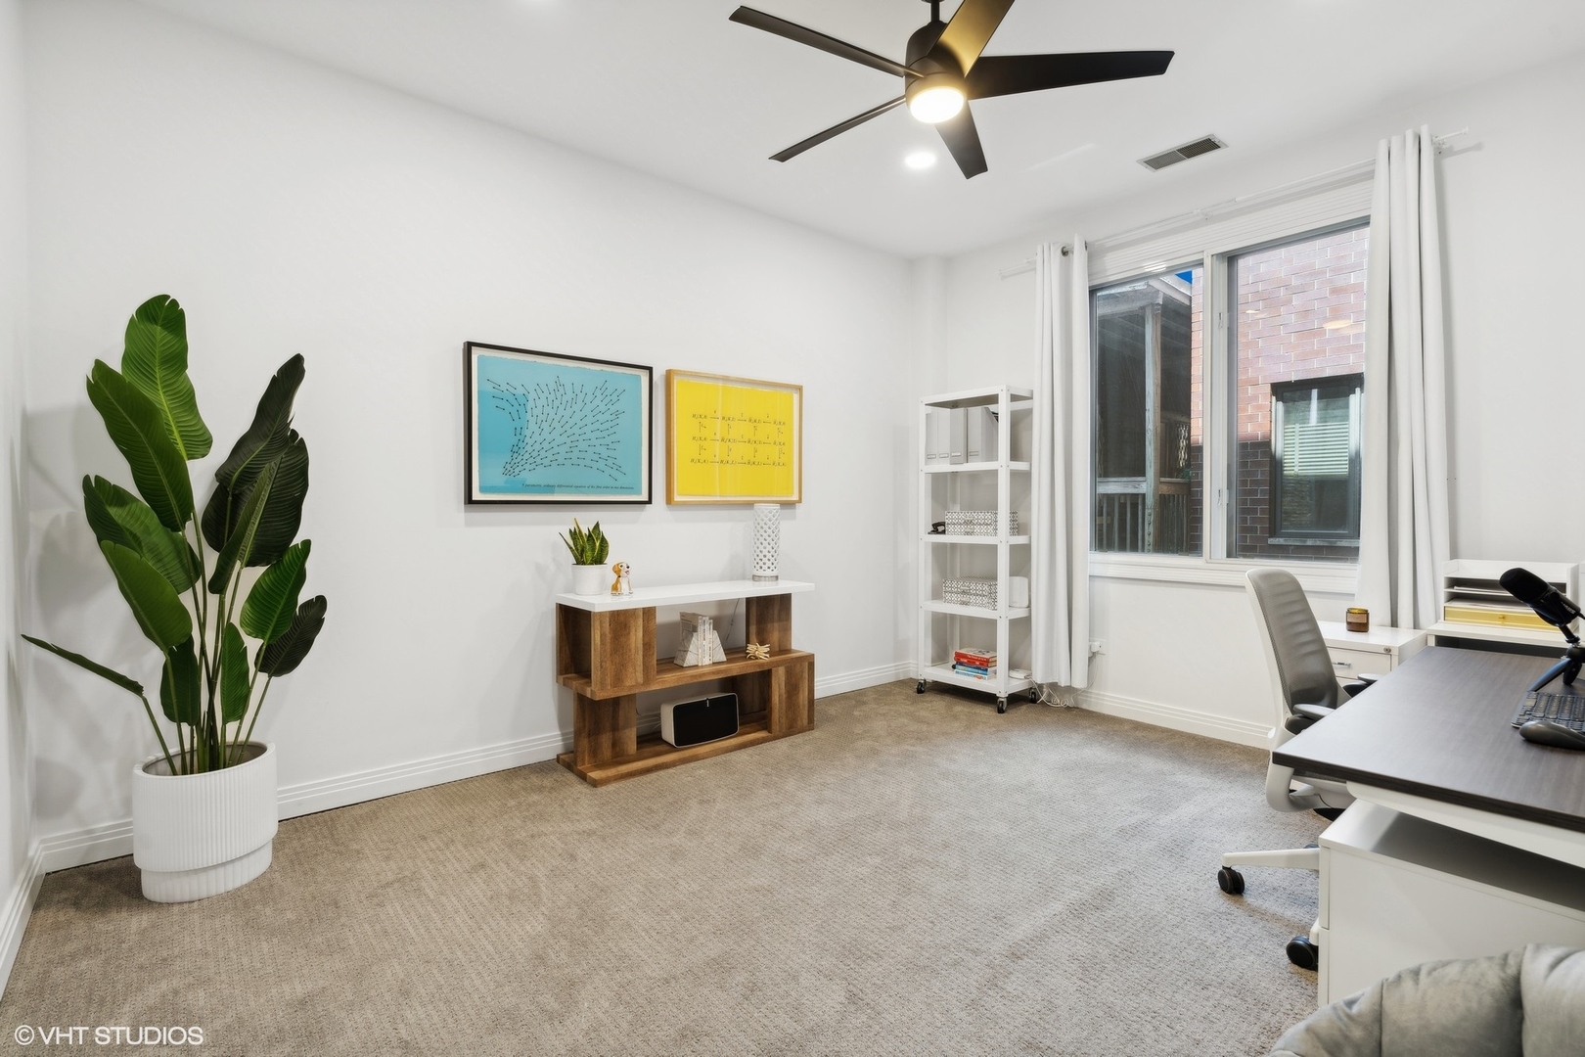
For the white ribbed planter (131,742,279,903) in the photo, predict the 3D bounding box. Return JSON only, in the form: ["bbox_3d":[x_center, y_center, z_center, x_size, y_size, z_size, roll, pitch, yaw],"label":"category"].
[{"bbox_3d":[-1.817,0.899,2.194,0.343,0.369,0.343,-1,2,-39],"label":"white ribbed planter"}]

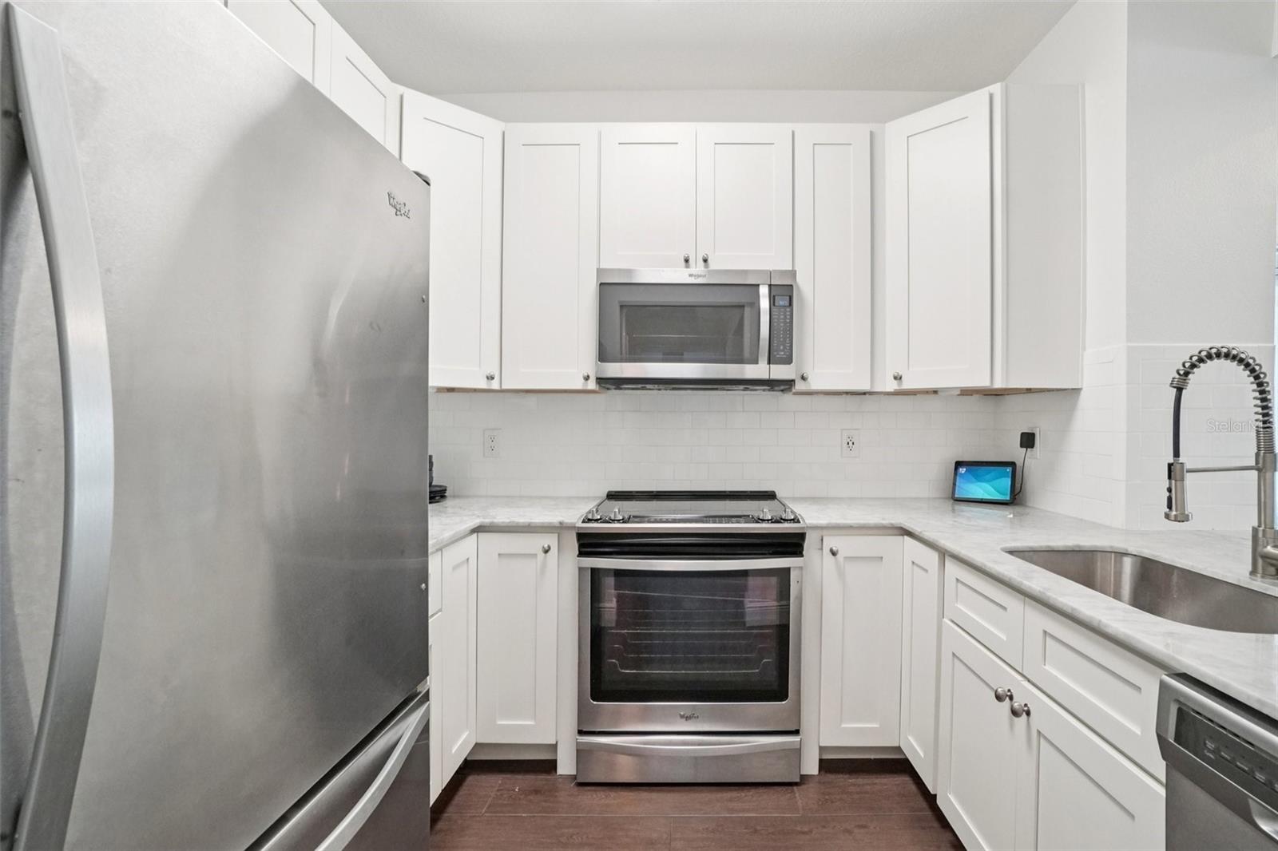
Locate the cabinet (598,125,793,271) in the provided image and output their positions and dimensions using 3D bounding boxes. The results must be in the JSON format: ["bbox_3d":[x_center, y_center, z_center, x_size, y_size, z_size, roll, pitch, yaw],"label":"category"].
[{"bbox_3d":[0.238,-0.900,2.280,0.765,0.605,0.325,0,0,3],"label":"cabinet"}]

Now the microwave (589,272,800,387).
[{"bbox_3d":[0.228,-0.378,2.235,0.763,0.435,0.425,0,0,3],"label":"microwave"}]

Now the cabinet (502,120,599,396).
[{"bbox_3d":[-0.345,-0.672,2.285,0.384,1.060,0.325,0,0,3],"label":"cabinet"}]

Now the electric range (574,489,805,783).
[{"bbox_3d":[0.193,0.753,2.110,0.760,0.925,0.685,0,0,3],"label":"electric range"}]

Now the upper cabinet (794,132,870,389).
[{"bbox_3d":[0.780,-0.672,2.285,0.310,1.060,0.325,0,0,3],"label":"upper cabinet"}]

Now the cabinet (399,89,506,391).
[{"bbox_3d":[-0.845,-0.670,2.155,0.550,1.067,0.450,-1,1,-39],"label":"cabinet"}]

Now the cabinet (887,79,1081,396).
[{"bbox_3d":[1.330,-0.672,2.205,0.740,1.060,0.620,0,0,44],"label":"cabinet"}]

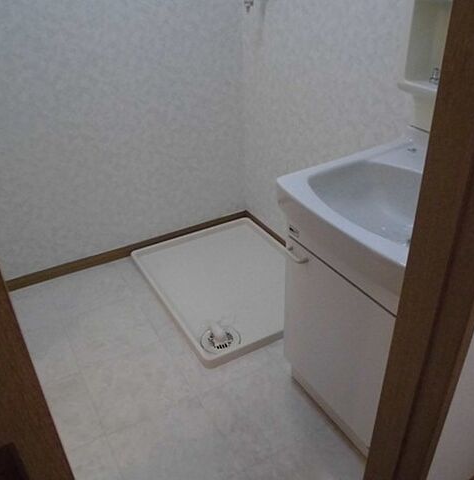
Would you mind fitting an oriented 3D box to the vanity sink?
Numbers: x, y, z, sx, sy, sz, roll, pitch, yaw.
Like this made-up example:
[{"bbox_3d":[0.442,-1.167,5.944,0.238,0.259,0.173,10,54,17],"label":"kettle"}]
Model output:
[{"bbox_3d":[0.416,-0.040,1.104,0.502,0.212,0.524,-18,35,-24],"label":"vanity sink"}]

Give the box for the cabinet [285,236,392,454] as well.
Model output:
[{"bbox_3d":[0.453,0.275,1.308,0.448,0.542,0.508,-18,35,-24],"label":"cabinet"}]

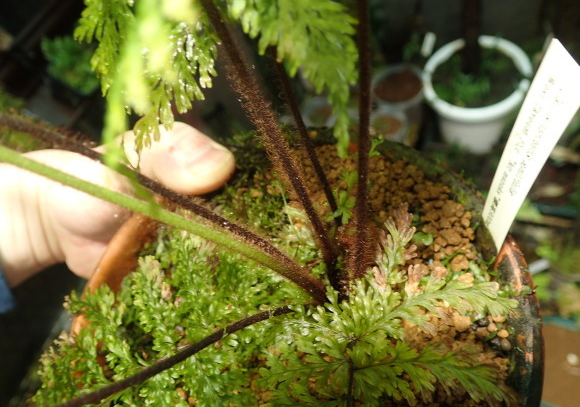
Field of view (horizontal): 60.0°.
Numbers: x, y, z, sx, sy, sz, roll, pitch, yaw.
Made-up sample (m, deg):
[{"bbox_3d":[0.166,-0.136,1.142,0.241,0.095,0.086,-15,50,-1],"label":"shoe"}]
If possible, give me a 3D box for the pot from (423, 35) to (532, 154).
[{"bbox_3d":[0.440,-0.237,1.204,0.225,0.211,0.225,5,63,19],"label":"pot"}]

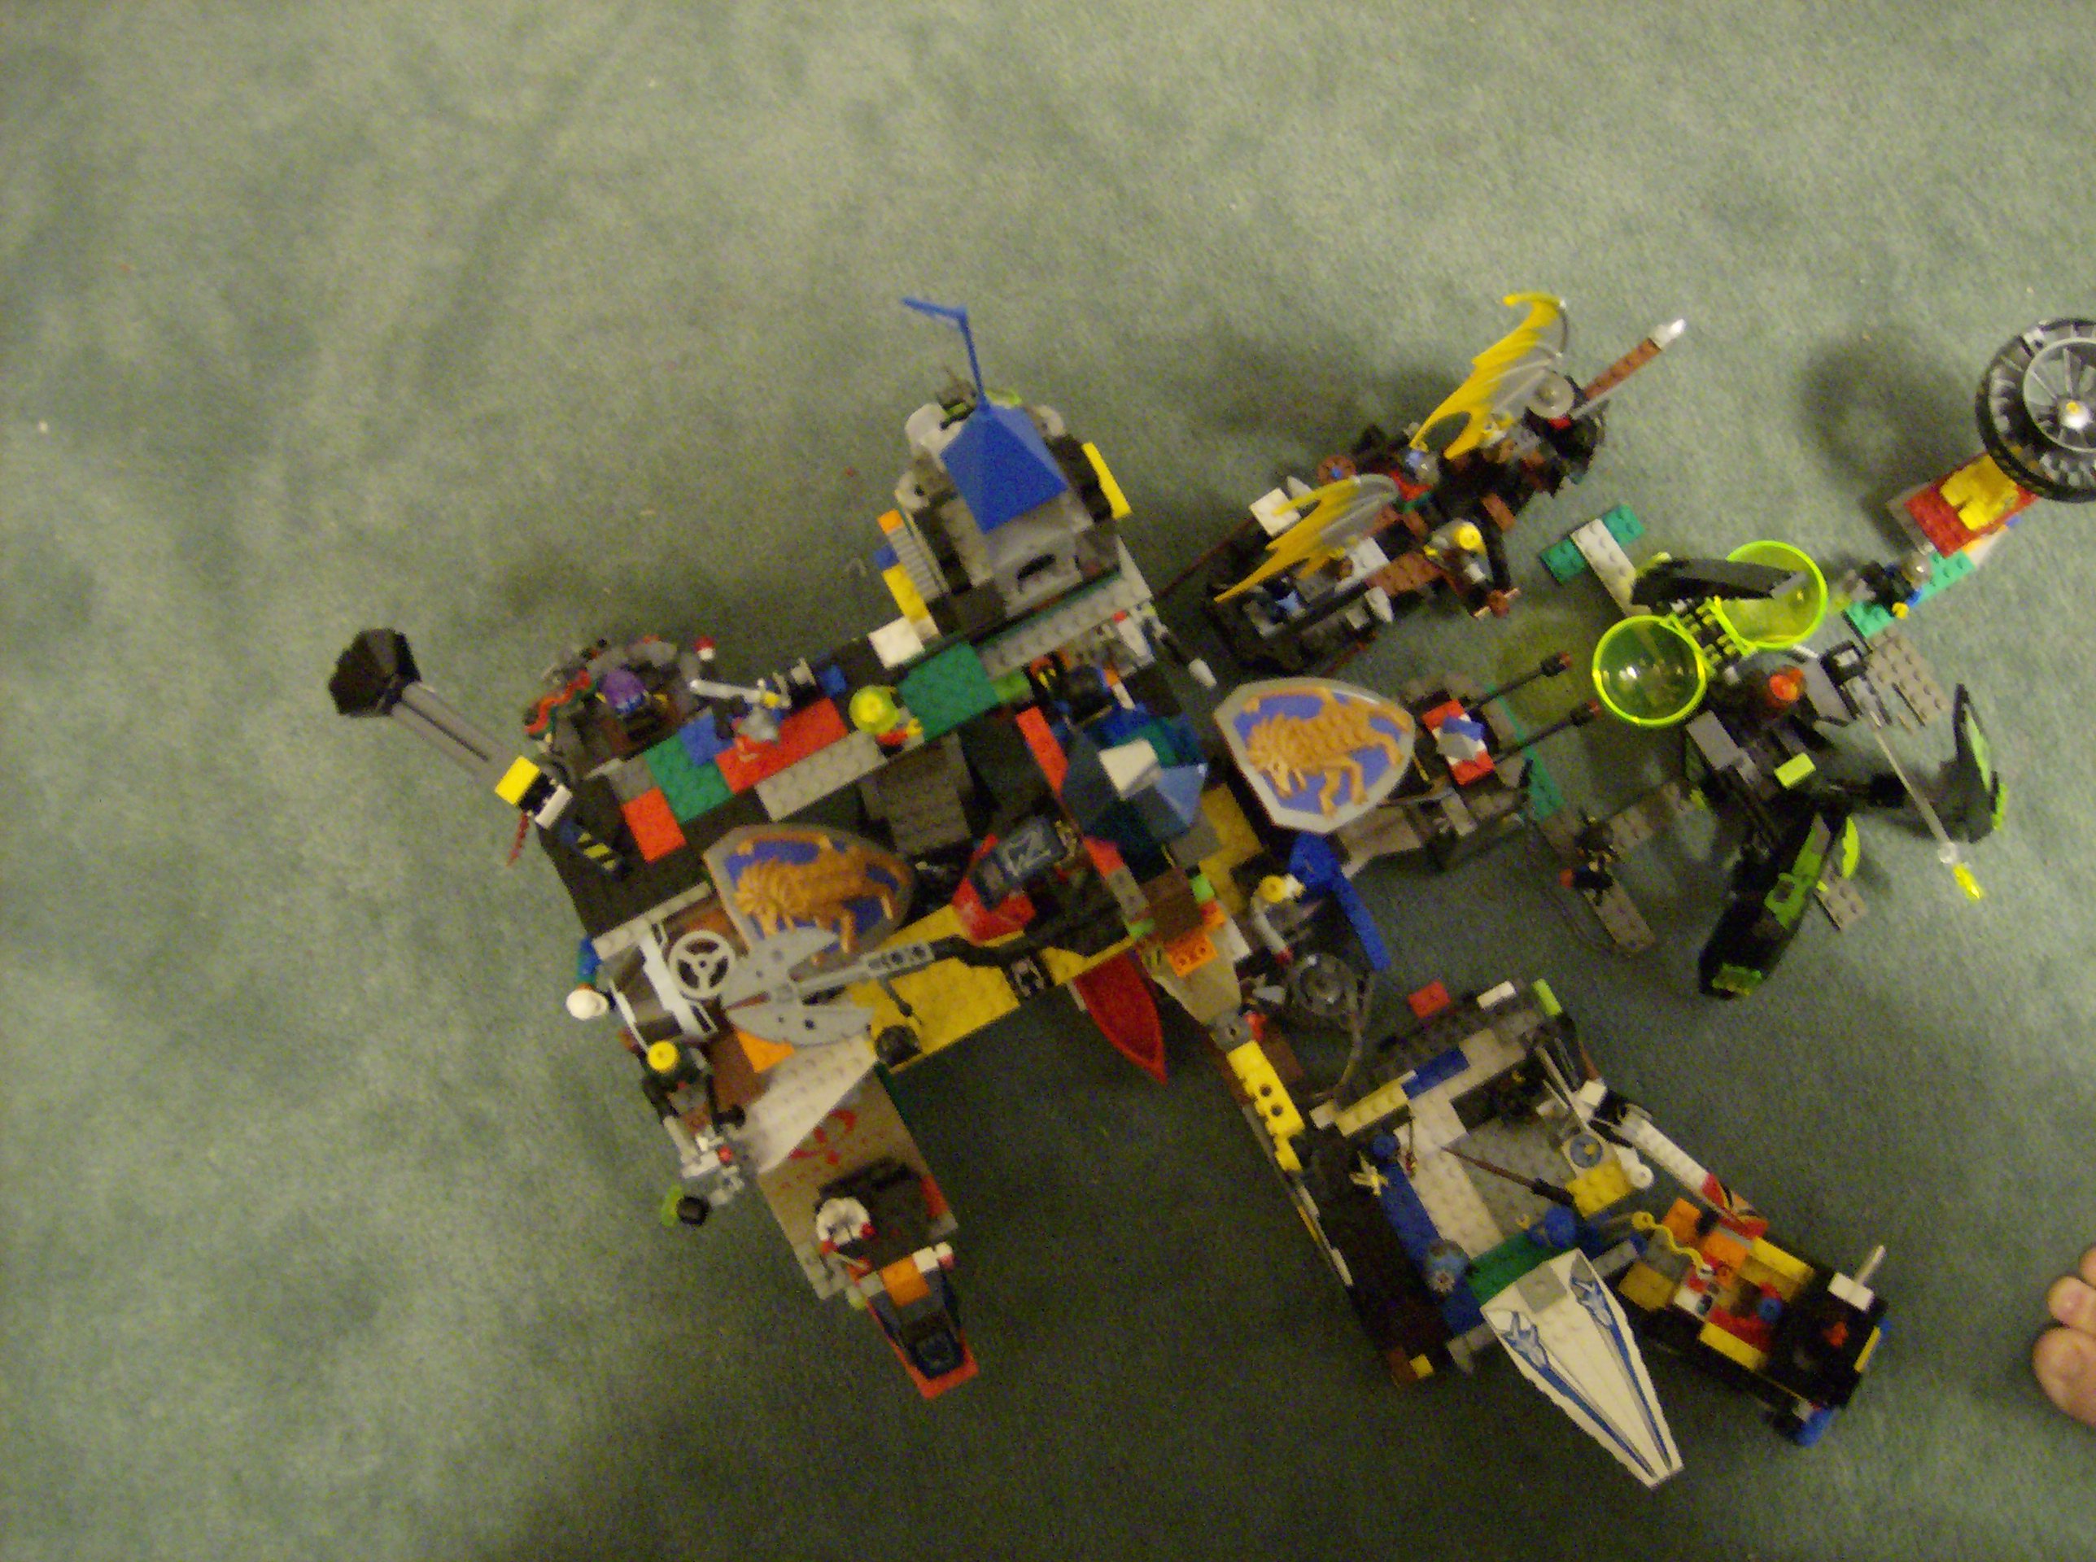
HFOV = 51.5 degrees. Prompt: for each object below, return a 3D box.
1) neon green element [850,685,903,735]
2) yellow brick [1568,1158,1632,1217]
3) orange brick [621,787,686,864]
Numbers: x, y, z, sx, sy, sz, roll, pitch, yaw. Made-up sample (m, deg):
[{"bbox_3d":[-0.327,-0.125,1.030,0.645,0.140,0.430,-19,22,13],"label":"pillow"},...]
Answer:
[{"bbox_3d":[-0.061,-0.026,0.780,0.018,0.017,0.018,0,79,2],"label":"neon green element"},{"bbox_3d":[0.235,0.173,0.929,0.024,0.011,0.016,-30,79,-4],"label":"yellow brick"},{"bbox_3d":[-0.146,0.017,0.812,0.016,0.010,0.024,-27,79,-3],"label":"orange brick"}]

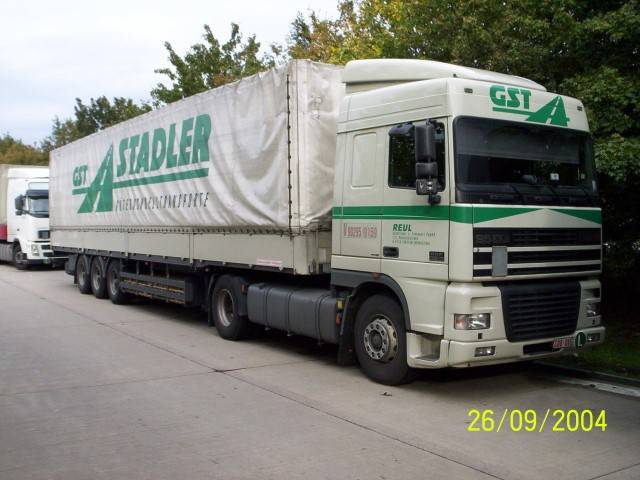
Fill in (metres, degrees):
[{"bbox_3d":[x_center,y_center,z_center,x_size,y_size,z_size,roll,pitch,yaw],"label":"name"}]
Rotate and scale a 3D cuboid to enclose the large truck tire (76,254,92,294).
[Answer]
[{"bbox_3d":[-6.040,0.922,18.391,0.385,1.040,1.040,-1,2,-34],"label":"large truck tire"}]

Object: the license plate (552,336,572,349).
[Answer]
[{"bbox_3d":[2.683,1.133,7.770,0.340,0.115,0.015,-1,2,-34],"label":"license plate"}]

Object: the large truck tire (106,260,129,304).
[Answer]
[{"bbox_3d":[-4.579,0.968,16.211,0.385,1.040,1.040,-1,2,-34],"label":"large truck tire"}]

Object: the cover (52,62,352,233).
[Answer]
[{"bbox_3d":[-3.066,-1.341,15.701,2.550,2.349,13.624,-1,2,-34],"label":"cover"}]

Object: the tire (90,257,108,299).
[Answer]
[{"bbox_3d":[-5.309,0.945,17.301,0.385,1.040,1.040,-1,2,-34],"label":"tire"}]

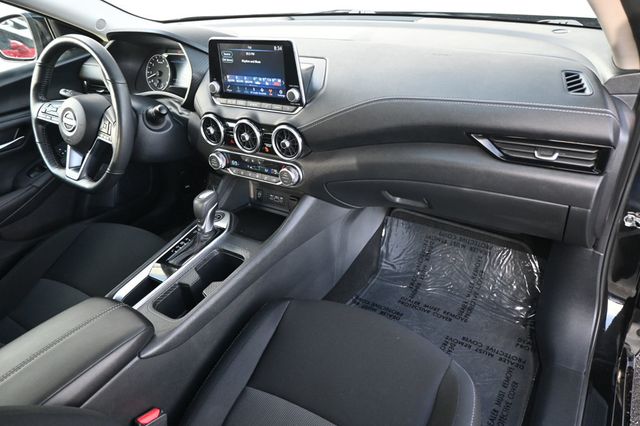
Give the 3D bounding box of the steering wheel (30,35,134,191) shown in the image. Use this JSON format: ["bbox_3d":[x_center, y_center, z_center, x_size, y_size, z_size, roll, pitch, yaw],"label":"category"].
[{"bbox_3d":[-0.552,-0.231,1.052,0.370,0.360,0.100,14,16,28],"label":"steering wheel"}]

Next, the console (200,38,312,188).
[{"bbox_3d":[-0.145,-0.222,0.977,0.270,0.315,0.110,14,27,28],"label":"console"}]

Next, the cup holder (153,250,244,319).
[{"bbox_3d":[-0.232,0.166,0.902,0.090,0.075,0.185,14,37,28],"label":"cup holder"}]

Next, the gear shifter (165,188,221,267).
[{"bbox_3d":[-0.280,0.027,0.969,0.058,0.112,0.148,14,37,28],"label":"gear shifter"}]

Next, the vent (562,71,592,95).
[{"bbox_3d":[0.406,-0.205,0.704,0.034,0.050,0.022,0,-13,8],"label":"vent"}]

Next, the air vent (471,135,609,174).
[{"bbox_3d":[0.363,-0.107,0.748,0.205,0.055,0.050,14,32,28],"label":"air vent"}]

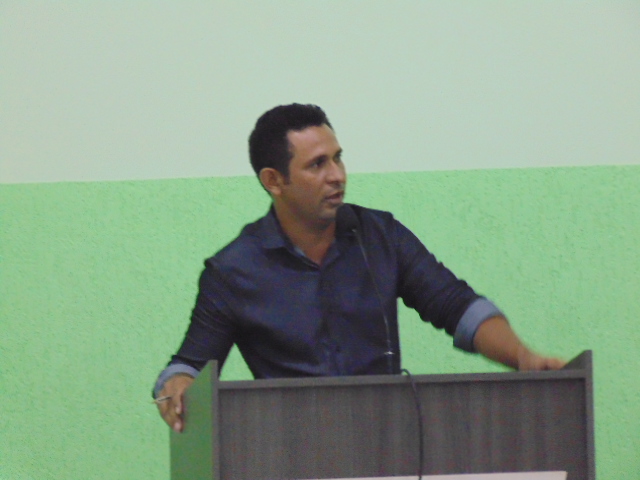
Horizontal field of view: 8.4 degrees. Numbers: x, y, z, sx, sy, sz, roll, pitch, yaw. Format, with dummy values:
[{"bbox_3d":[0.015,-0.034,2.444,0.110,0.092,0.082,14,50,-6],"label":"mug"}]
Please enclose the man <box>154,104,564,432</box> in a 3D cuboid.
[{"bbox_3d":[0.092,0.555,9.100,0.870,1.690,0.460,-1,1,-13],"label":"man"}]

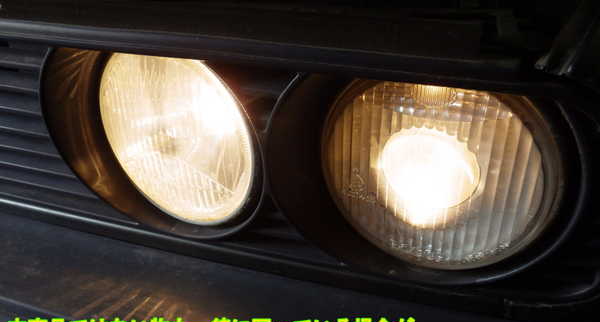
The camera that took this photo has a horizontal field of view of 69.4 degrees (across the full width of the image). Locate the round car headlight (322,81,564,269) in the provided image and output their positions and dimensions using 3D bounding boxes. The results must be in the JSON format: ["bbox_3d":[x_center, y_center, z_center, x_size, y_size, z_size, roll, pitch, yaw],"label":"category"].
[{"bbox_3d":[0.090,-0.001,0.291,0.147,0.147,0.080,14,30,25],"label":"round car headlight"}]

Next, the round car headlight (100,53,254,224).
[{"bbox_3d":[-0.084,-0.026,0.339,0.147,0.147,0.080,14,30,25],"label":"round car headlight"}]

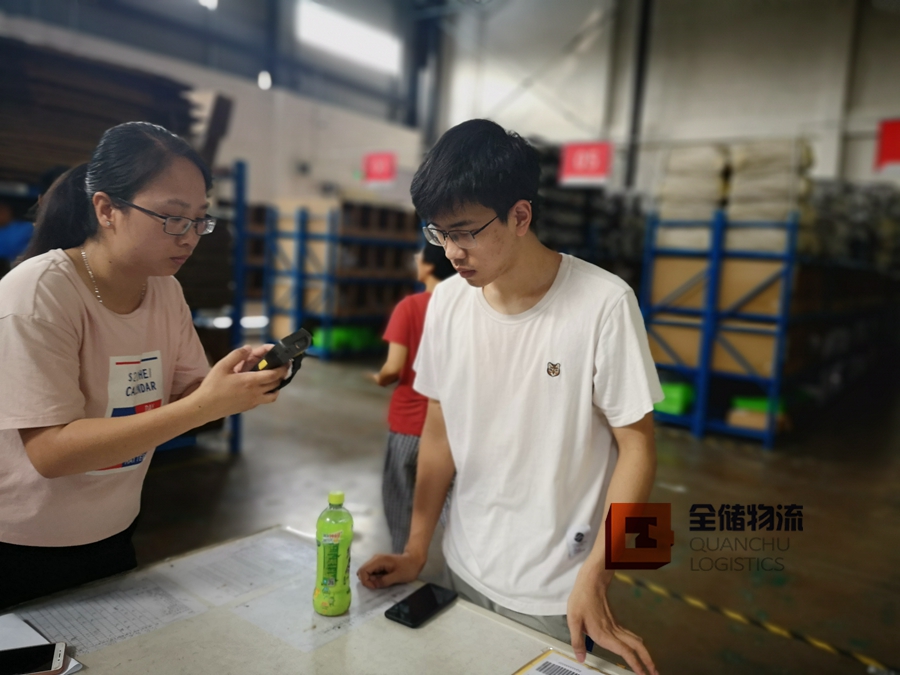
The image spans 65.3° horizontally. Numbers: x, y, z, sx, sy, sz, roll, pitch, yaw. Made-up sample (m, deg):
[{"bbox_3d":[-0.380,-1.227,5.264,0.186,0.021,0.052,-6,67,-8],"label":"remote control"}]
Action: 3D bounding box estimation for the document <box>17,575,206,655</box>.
[{"bbox_3d":[-0.619,0.491,1.229,0.210,0.003,0.297,9,8,40],"label":"document"}]

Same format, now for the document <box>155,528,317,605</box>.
[{"bbox_3d":[-0.419,0.477,1.478,0.210,0.003,0.297,8,7,36],"label":"document"}]

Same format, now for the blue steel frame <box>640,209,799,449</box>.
[{"bbox_3d":[2.434,-0.118,6.471,1.220,2.020,0.700,7,7,29],"label":"blue steel frame"}]

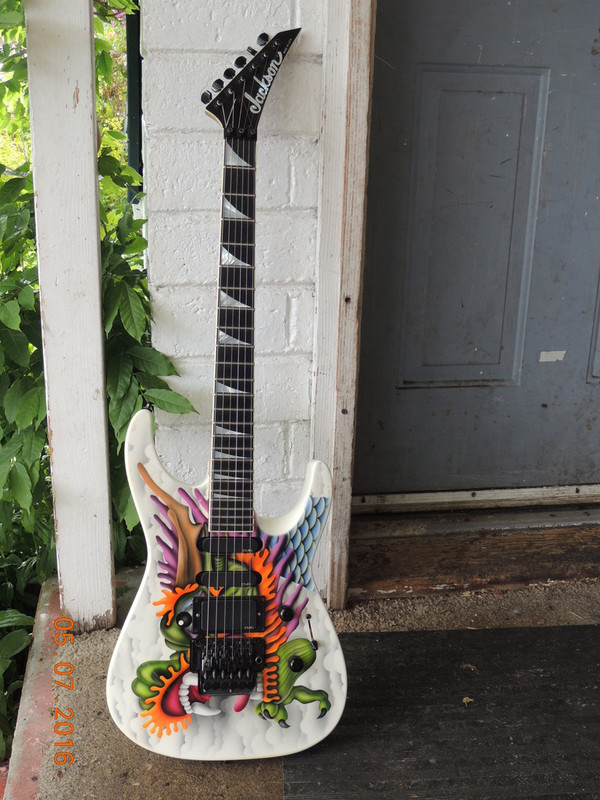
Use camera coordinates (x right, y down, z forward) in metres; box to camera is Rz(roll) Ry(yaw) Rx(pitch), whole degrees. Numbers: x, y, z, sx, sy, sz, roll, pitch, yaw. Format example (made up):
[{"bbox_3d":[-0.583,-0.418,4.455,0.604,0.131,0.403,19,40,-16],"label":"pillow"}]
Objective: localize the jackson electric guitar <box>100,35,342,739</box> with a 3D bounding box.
[{"bbox_3d":[-0.093,-0.013,1.272,0.306,0.937,0.066,1,-2,0],"label":"jackson electric guitar"}]

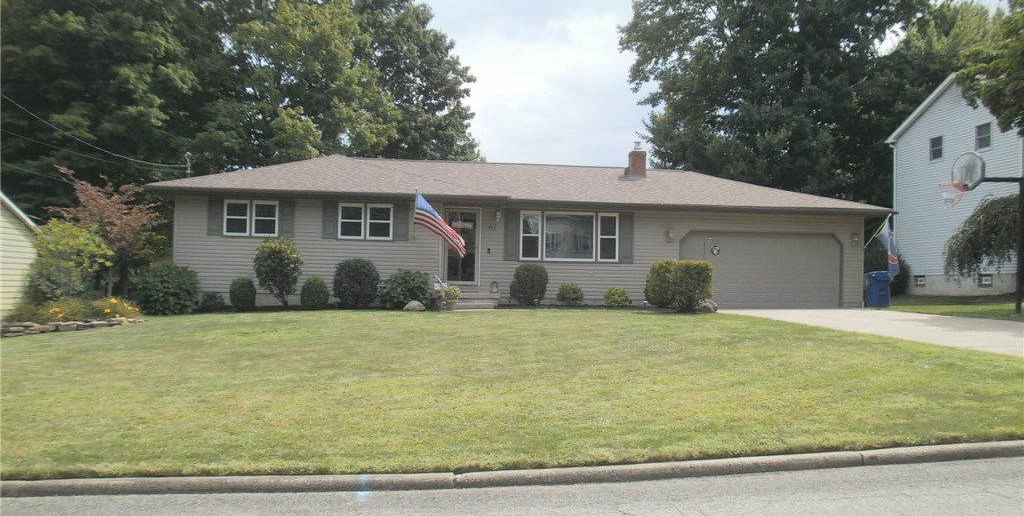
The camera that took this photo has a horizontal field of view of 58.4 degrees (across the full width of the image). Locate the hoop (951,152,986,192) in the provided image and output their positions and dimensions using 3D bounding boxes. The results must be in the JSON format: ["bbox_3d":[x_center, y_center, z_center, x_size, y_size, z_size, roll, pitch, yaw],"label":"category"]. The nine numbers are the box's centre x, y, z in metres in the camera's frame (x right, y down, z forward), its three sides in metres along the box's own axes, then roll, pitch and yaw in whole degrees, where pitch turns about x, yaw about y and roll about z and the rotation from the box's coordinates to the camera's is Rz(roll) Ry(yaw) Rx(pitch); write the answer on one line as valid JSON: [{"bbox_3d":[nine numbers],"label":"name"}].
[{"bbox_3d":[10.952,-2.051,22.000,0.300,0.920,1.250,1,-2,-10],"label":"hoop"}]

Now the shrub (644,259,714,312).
[{"bbox_3d":[4.384,0.720,24.000,1.750,1.380,1.300,1,-2,-6],"label":"shrub"}]

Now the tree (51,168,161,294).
[{"bbox_3d":[-10.088,-0.507,22.700,2.750,3.450,2.700,1,-2,-6],"label":"tree"}]

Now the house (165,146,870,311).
[{"bbox_3d":[0.275,-1.010,29.200,20.400,5.000,9.300,1,-2,-6],"label":"house"}]

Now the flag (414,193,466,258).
[{"bbox_3d":[-1.840,-0.836,23.600,1.300,1.660,0.600,1,-2,-6],"label":"flag"}]

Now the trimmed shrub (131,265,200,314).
[{"bbox_3d":[-8.299,0.752,21.900,1.600,1.200,1.500,1,-2,-6],"label":"trimmed shrub"}]

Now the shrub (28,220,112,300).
[{"bbox_3d":[-10.037,0.147,20.800,1.900,2.000,1.800,1,-2,-6],"label":"shrub"}]

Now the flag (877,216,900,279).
[{"bbox_3d":[10.921,-0.305,26.600,0.660,1.720,0.400,1,-2,-6],"label":"flag"}]

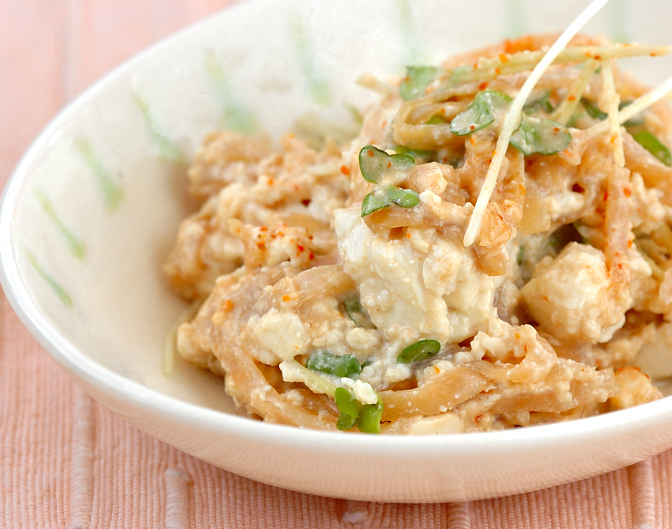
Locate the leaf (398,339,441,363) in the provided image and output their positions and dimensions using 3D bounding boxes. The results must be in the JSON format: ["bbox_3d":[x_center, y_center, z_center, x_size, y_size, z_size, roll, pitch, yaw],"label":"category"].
[{"bbox_3d":[0.015,0.016,1.200,0.008,0.002,0.005,-22,40,0],"label":"leaf"}]

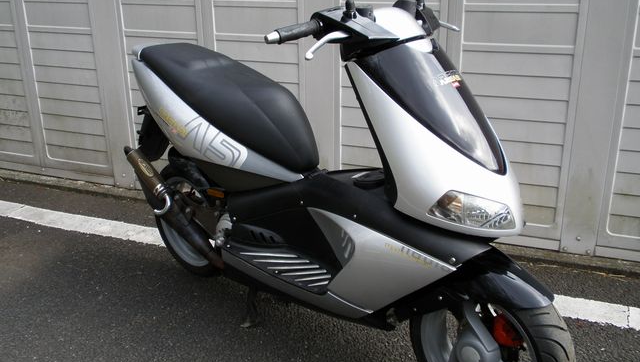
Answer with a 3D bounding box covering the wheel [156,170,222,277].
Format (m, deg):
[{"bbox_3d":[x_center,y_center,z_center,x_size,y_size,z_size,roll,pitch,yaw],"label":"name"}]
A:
[{"bbox_3d":[-0.478,0.147,2.677,0.480,0.480,0.132,18,27,41],"label":"wheel"}]

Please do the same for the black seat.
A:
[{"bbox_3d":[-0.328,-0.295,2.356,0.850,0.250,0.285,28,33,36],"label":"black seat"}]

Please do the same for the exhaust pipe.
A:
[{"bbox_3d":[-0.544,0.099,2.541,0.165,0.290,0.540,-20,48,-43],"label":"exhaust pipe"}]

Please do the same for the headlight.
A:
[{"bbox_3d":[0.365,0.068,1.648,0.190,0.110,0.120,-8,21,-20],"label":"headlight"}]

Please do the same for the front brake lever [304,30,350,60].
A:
[{"bbox_3d":[0.027,-0.331,1.654,0.172,0.045,0.045,-30,34,-35],"label":"front brake lever"}]

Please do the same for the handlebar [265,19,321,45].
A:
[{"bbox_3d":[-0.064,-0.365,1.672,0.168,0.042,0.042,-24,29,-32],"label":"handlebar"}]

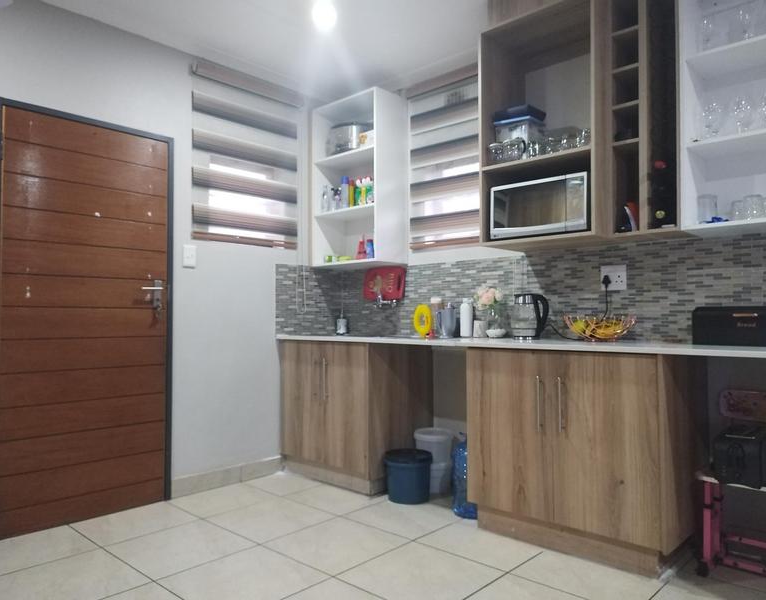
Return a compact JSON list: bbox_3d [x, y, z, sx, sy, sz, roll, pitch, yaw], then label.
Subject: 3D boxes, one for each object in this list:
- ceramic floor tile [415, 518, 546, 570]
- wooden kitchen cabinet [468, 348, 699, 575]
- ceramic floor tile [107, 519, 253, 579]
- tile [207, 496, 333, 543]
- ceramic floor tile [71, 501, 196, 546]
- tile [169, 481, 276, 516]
[{"bbox_3d":[0.497,1.115,2.781,0.500,0.010,0.500,-1,-1,43],"label":"ceramic floor tile"},{"bbox_3d":[0.954,0.670,2.874,0.900,0.877,0.605,-1,-1,43],"label":"wooden kitchen cabinet"},{"bbox_3d":[-0.916,1.125,2.733,0.500,0.010,0.500,-1,-1,43],"label":"ceramic floor tile"},{"bbox_3d":[-0.575,1.128,3.098,0.500,0.010,0.500,-1,-1,43],"label":"tile"},{"bbox_3d":[-1.256,1.133,3.051,0.430,0.010,0.500,-1,-1,43],"label":"ceramic floor tile"},{"bbox_3d":[-0.912,1.136,3.414,0.425,0.010,0.500,-1,-1,43],"label":"tile"}]

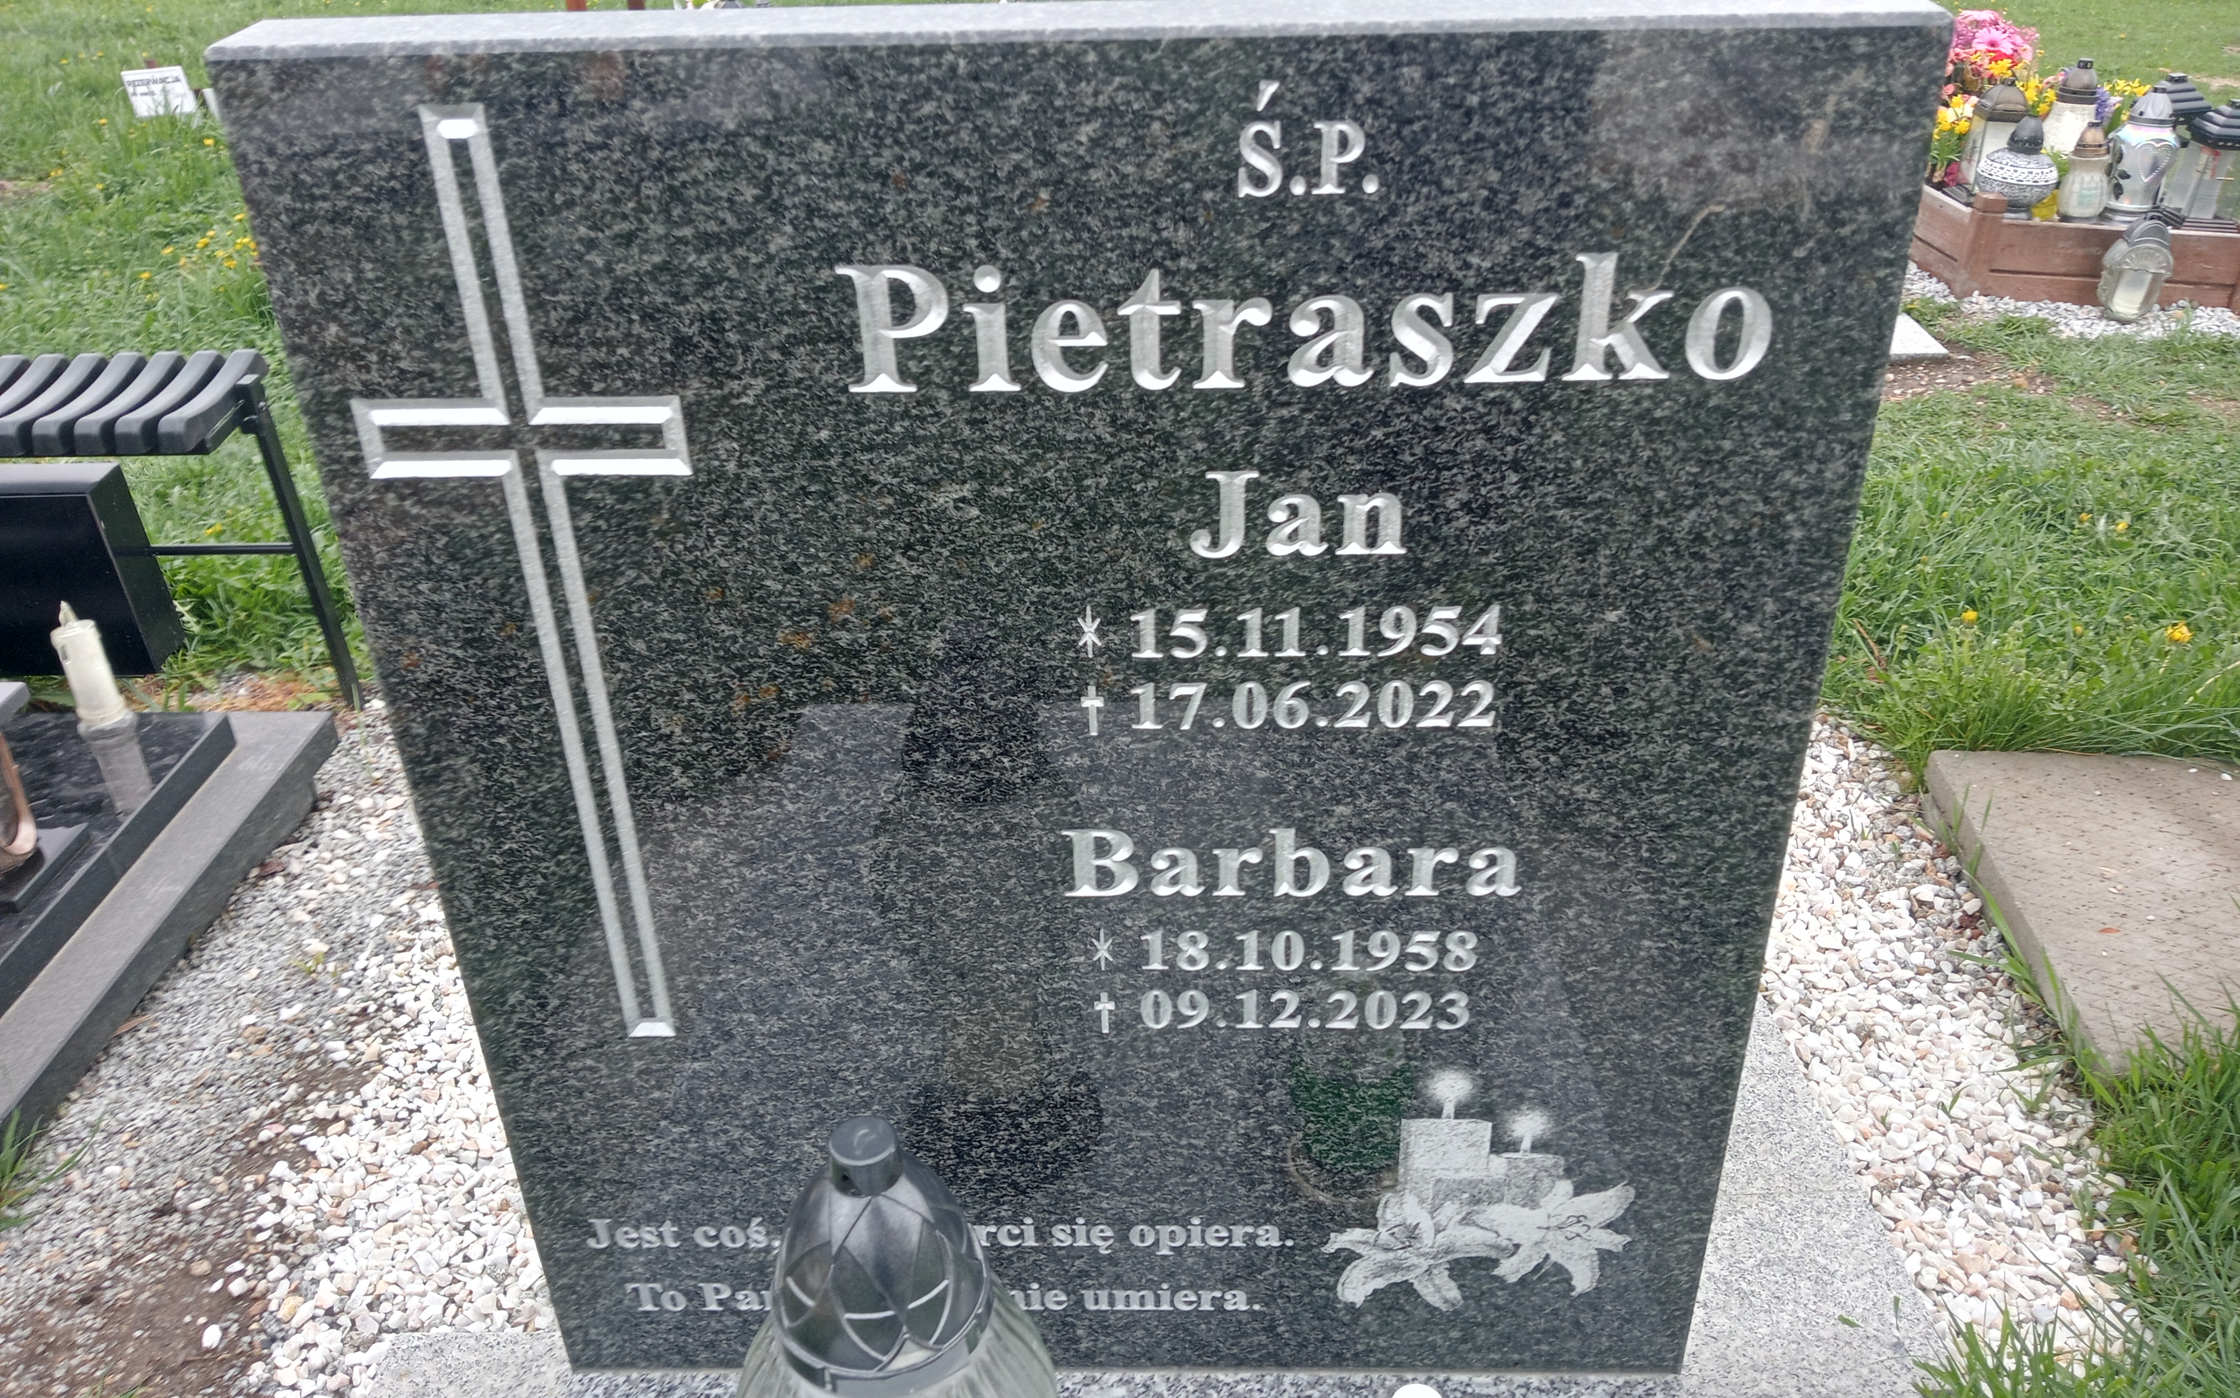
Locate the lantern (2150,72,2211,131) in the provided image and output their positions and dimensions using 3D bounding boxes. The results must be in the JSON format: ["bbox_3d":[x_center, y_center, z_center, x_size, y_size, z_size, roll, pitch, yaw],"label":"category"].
[{"bbox_3d":[2.265,-1.225,3.944,0.150,0.260,0.150,10,32,20],"label":"lantern"}]

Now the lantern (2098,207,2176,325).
[{"bbox_3d":[2.000,-0.857,3.568,0.105,0.195,0.100,1,30,5],"label":"lantern"}]

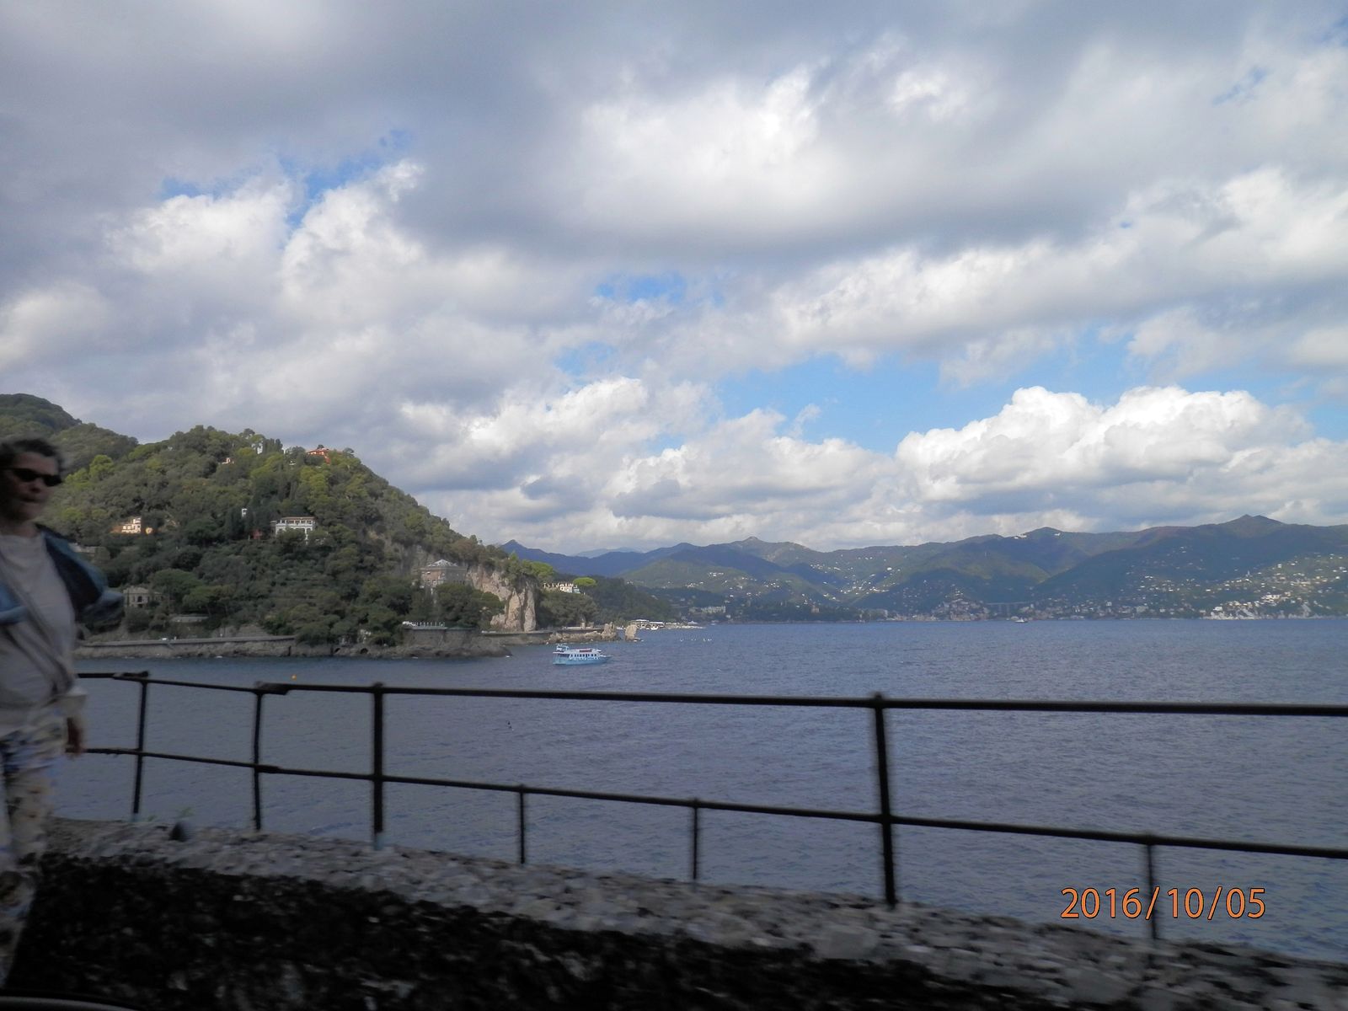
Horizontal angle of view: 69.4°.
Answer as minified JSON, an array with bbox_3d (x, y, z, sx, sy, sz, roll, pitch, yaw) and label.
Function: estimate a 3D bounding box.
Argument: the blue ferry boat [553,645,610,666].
[{"bbox_3d":[-28.720,48.780,320.030,6.200,6.190,23.040,-6,-9,43],"label":"blue ferry boat"}]

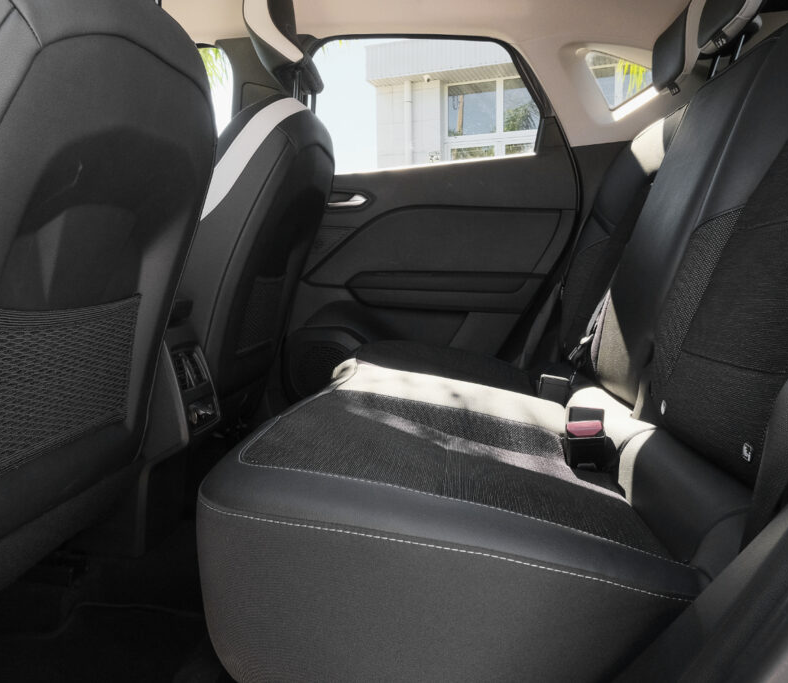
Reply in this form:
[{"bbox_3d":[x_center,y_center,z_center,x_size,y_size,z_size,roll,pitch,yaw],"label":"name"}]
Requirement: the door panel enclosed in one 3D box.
[{"bbox_3d":[0.085,-0.163,1.760,0.810,0.740,0.130,0,8,5],"label":"door panel"}]

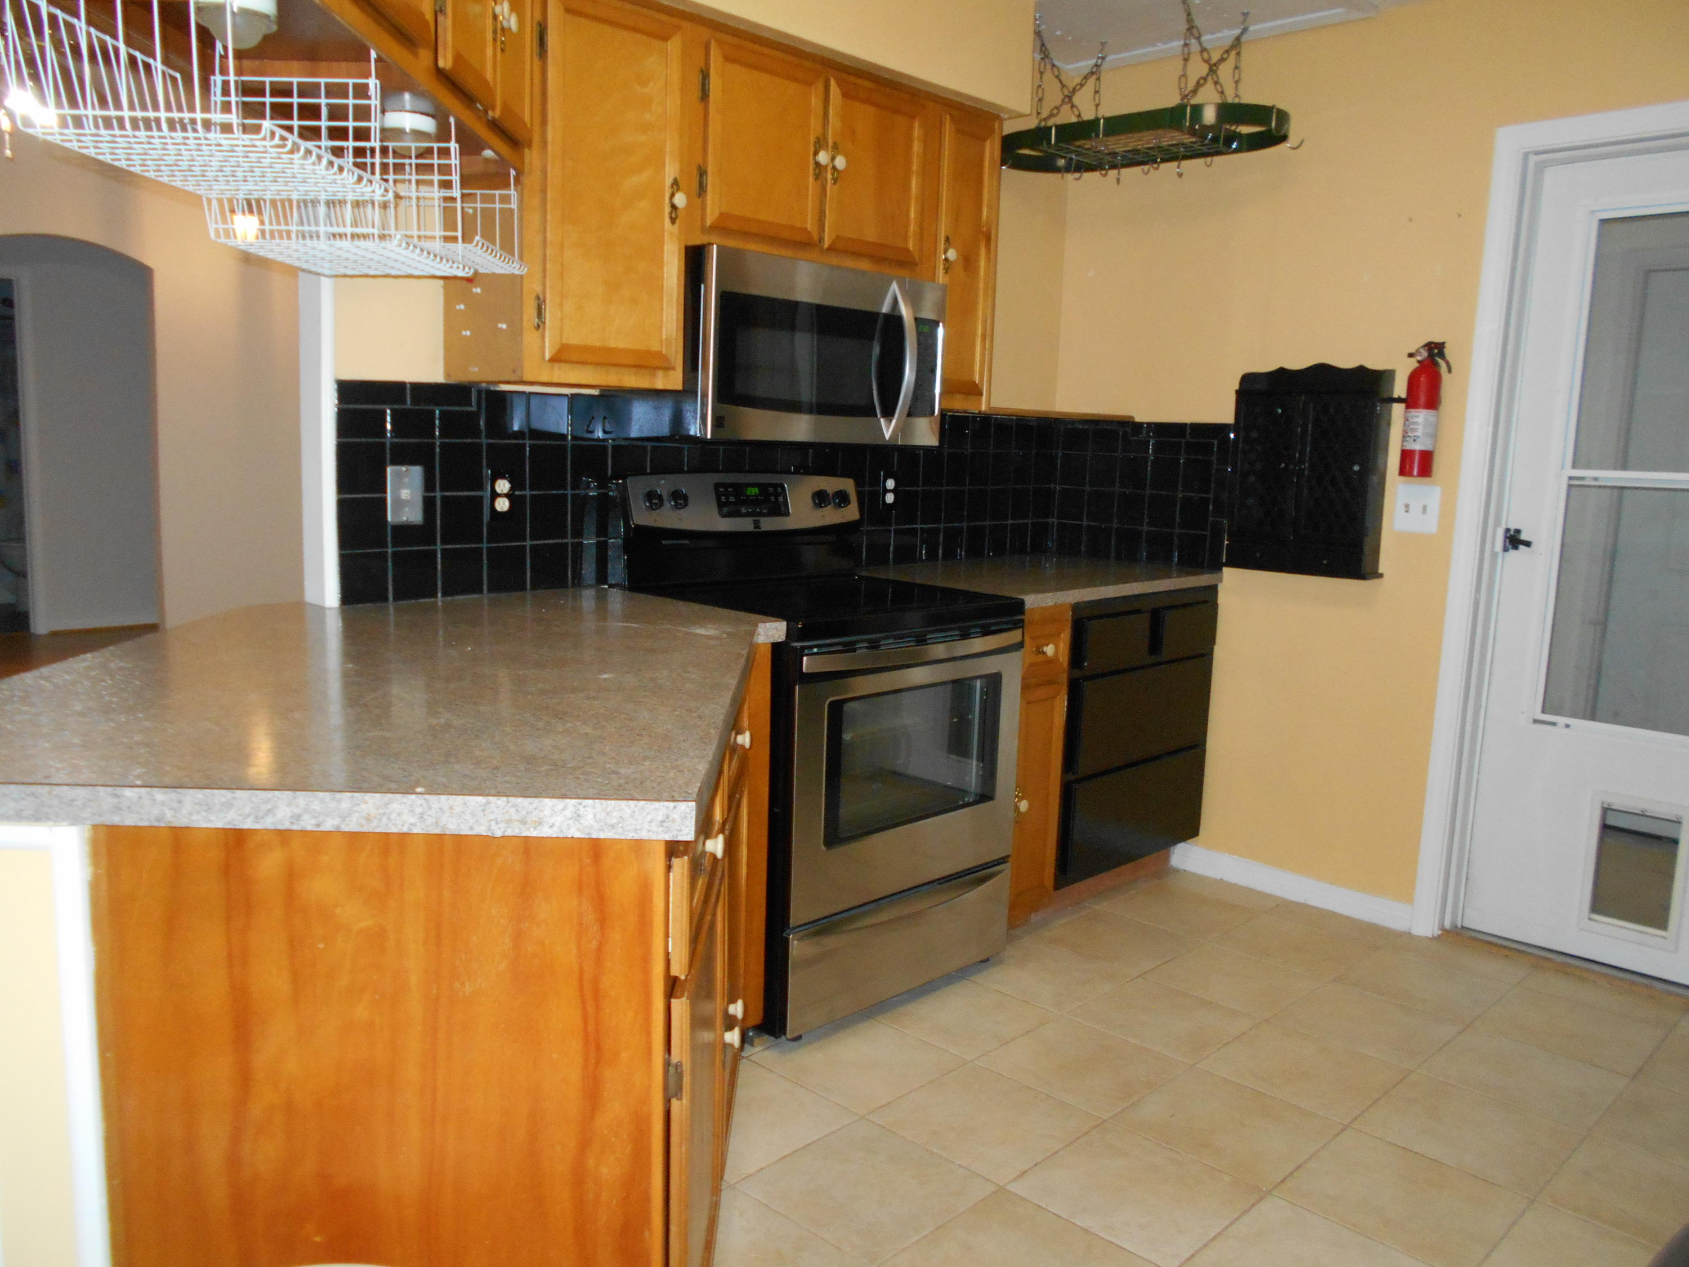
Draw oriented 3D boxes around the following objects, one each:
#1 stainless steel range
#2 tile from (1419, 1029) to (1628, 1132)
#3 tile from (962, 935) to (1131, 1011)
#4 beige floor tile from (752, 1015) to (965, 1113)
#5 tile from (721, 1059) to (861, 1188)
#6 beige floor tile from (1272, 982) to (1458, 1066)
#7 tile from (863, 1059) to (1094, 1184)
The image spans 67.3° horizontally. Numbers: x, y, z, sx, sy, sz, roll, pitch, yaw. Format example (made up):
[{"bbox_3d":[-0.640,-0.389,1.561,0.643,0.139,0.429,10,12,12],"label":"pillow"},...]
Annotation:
[{"bbox_3d":[-0.056,0.237,3.060,0.697,1.190,0.755,10,11,44],"label":"stainless steel range"},{"bbox_3d":[1.440,0.942,2.694,0.328,0.010,0.328,10,11,44],"label":"tile"},{"bbox_3d":[0.496,0.844,3.124,0.322,0.010,0.322,9,11,44],"label":"tile"},{"bbox_3d":[0.038,0.906,2.687,0.325,0.010,0.325,10,12,44],"label":"beige floor tile"},{"bbox_3d":[-0.198,0.928,2.438,0.328,0.010,0.328,10,11,44],"label":"tile"},{"bbox_3d":[1.208,0.900,2.927,0.325,0.010,0.325,10,12,44],"label":"beige floor tile"},{"bbox_3d":[0.271,0.935,2.430,0.322,0.010,0.322,9,11,44],"label":"tile"}]

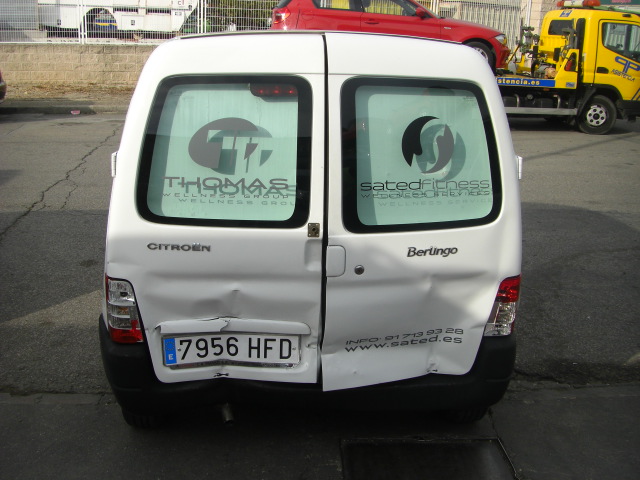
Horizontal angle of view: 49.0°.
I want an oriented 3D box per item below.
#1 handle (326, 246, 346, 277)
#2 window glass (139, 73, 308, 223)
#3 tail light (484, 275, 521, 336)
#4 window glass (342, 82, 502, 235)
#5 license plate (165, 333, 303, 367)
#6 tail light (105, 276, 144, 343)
[{"bbox_3d":[0.062,0.081,2.635,0.078,0.117,0.030,0,6,-5],"label":"handle"},{"bbox_3d":[-0.358,-0.332,2.635,0.650,0.560,0.040,1,1,3],"label":"window glass"},{"bbox_3d":[0.746,0.268,2.870,0.140,0.240,0.120,-1,9,-6],"label":"tail light"},{"bbox_3d":[0.382,-0.321,2.670,0.610,0.575,0.040,-1,1,-8],"label":"window glass"},{"bbox_3d":[-0.338,0.425,2.700,0.520,0.110,0.020,0,6,-2],"label":"license plate"},{"bbox_3d":[-0.771,0.274,2.770,0.145,0.245,0.120,0,9,-1],"label":"tail light"}]

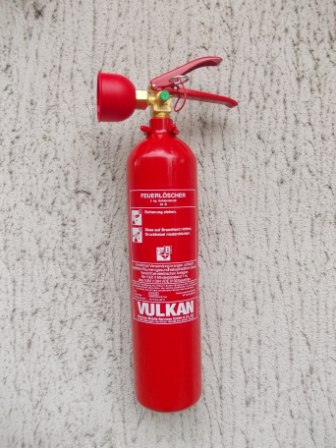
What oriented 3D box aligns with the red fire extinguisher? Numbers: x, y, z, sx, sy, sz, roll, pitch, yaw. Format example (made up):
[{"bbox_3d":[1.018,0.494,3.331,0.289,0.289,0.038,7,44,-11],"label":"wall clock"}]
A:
[{"bbox_3d":[0.007,0.020,0.573,0.215,0.546,0.109,-2,6,-5],"label":"red fire extinguisher"}]

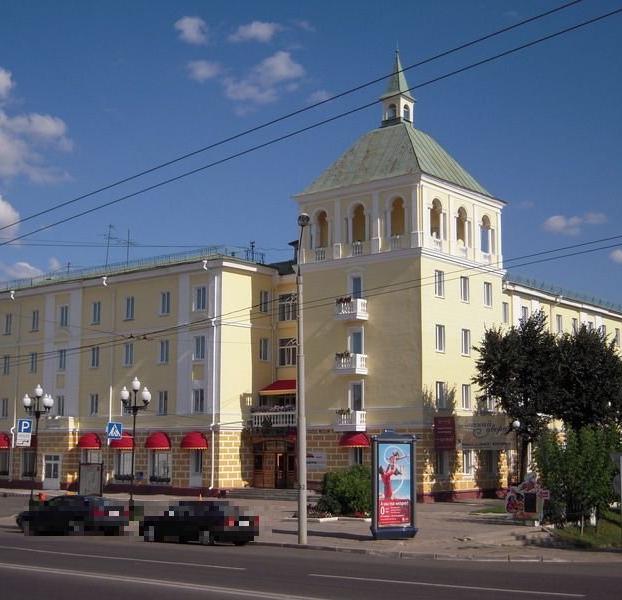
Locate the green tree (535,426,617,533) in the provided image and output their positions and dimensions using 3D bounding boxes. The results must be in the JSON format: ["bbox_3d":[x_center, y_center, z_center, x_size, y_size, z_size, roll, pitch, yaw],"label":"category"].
[{"bbox_3d":[10.462,6.976,41.047,3.200,4.300,3.000,-2,-9,14],"label":"green tree"}]

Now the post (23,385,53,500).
[{"bbox_3d":[-13.778,7.463,52.472,1.450,6.250,1.450,3,-9,-14],"label":"post"}]

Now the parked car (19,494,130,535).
[{"bbox_3d":[-8.717,7.819,37.882,4.500,1.420,1.740,-6,-10,39],"label":"parked car"}]

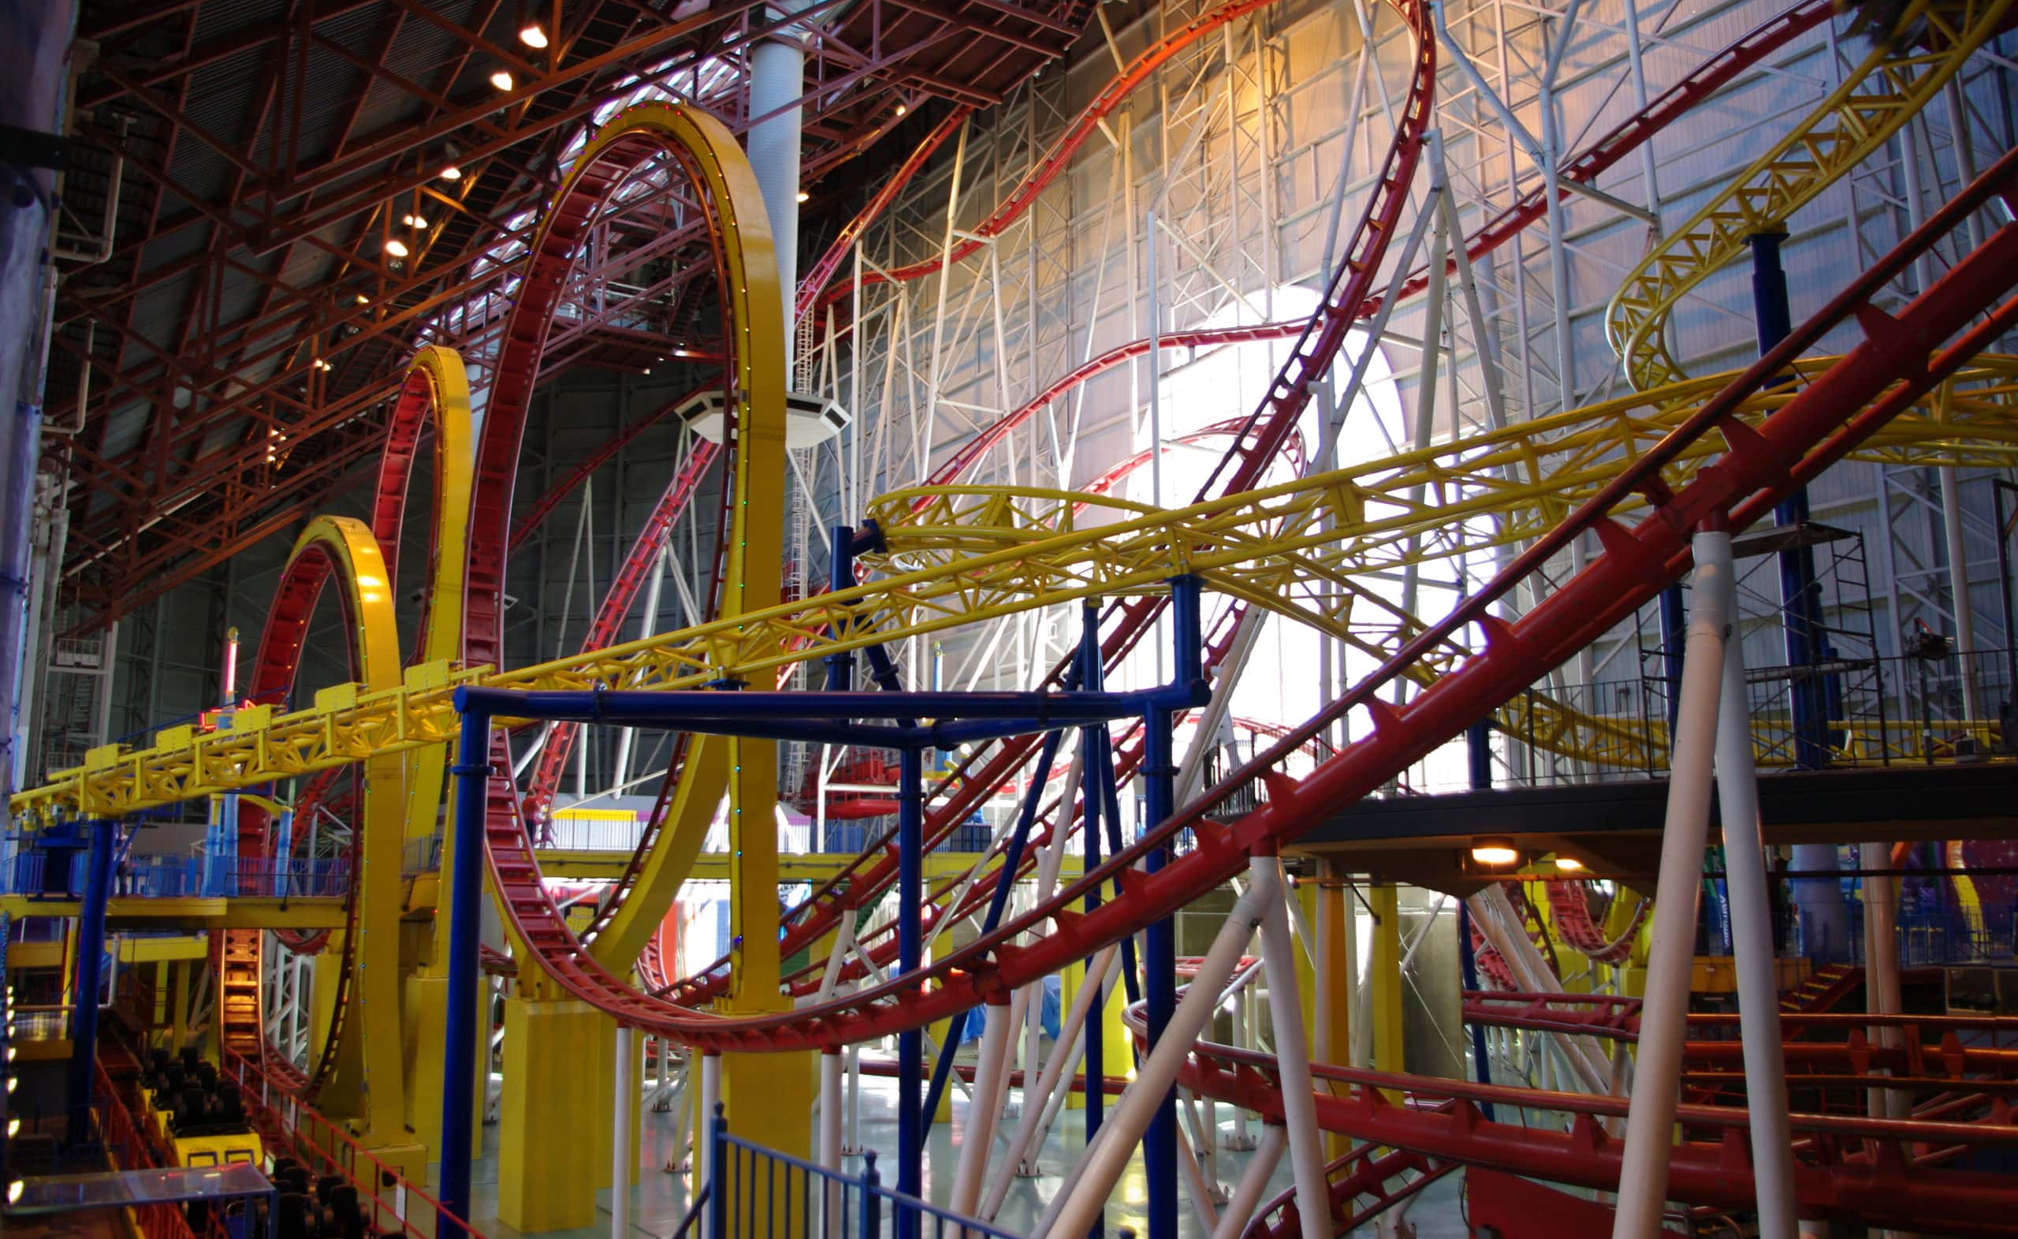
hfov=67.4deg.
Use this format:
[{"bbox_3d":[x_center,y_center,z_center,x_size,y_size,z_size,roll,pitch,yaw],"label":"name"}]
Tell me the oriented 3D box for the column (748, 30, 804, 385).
[{"bbox_3d":[-7.500,-13.100,48.000,1.700,11.500,1.700,-1,-9,0],"label":"column"}]

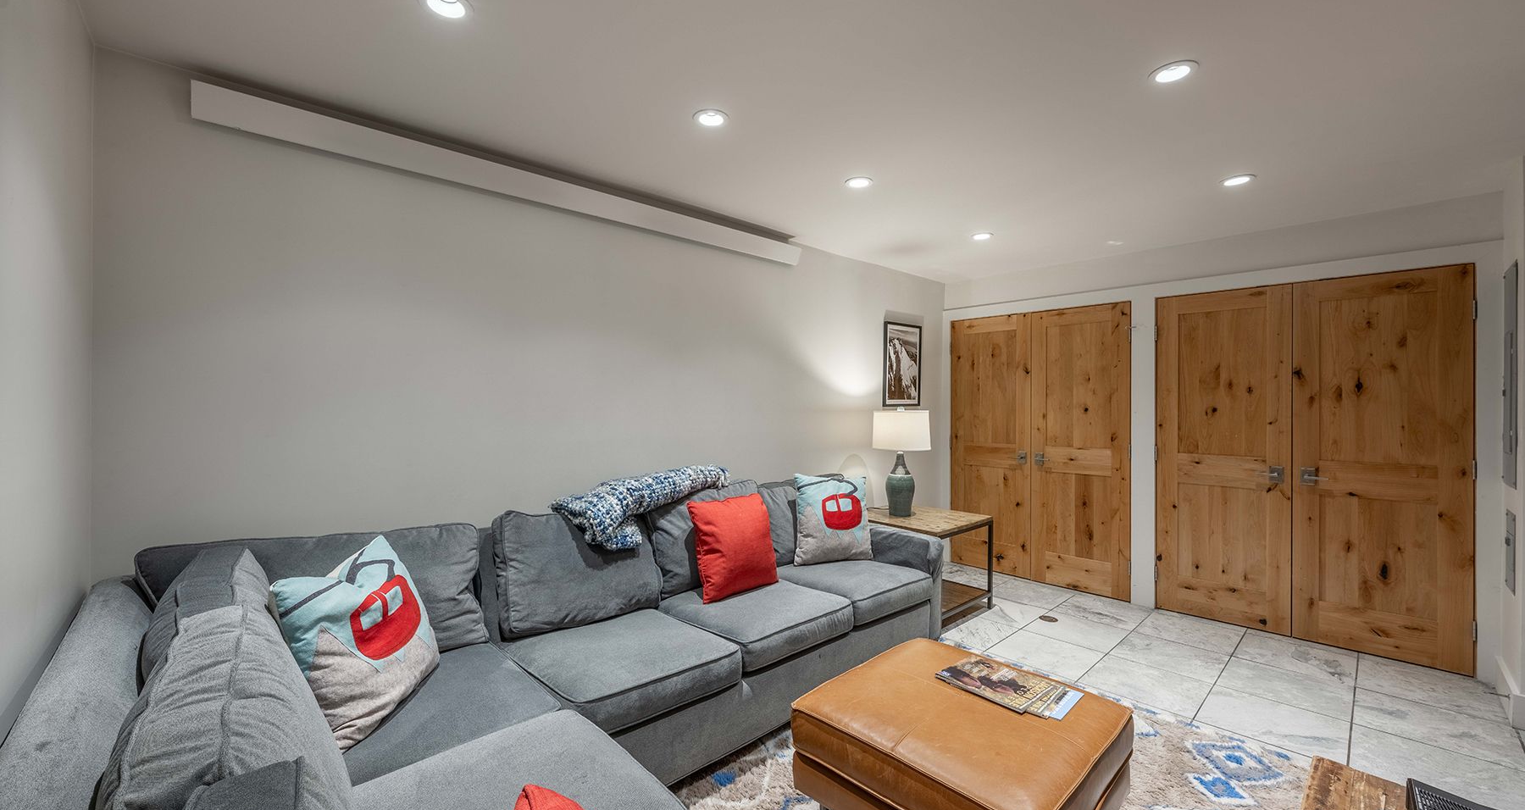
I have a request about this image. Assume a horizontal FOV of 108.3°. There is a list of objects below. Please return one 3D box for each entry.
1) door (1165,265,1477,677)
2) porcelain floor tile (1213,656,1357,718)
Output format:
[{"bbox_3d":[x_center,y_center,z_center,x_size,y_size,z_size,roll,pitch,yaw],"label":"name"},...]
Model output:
[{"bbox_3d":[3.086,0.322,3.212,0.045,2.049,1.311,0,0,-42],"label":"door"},{"bbox_3d":[2.483,1.350,2.620,0.456,0.010,0.456,0,0,-42],"label":"porcelain floor tile"}]

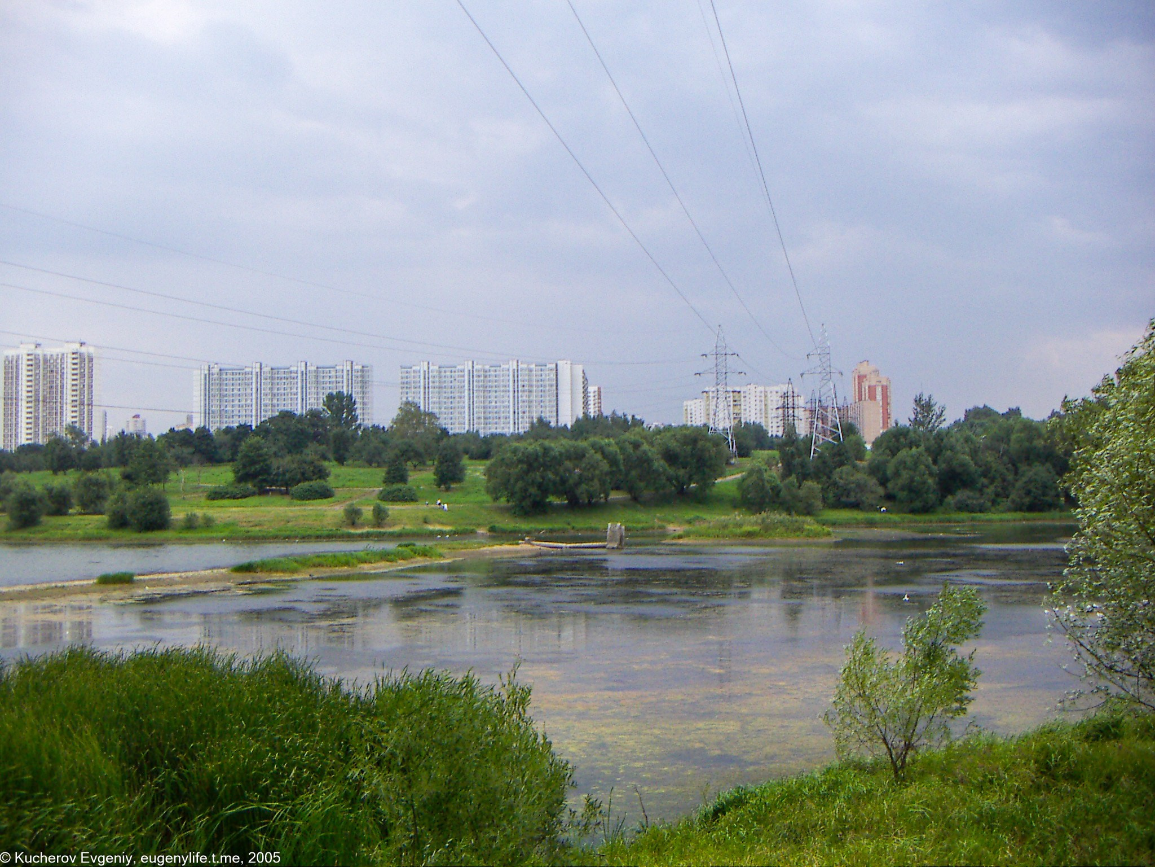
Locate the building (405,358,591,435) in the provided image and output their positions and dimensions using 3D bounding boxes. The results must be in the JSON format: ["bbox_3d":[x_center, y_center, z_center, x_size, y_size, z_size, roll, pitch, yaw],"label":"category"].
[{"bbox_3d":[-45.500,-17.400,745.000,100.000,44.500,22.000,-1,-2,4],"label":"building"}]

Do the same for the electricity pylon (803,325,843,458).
[{"bbox_3d":[77.300,-12.700,428.000,13.000,43.000,10.000,-1,-2,11],"label":"electricity pylon"}]

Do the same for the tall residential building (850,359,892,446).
[{"bbox_3d":[238.000,-23.400,1105.000,34.000,72.000,26.000,-1,-2,6],"label":"tall residential building"}]

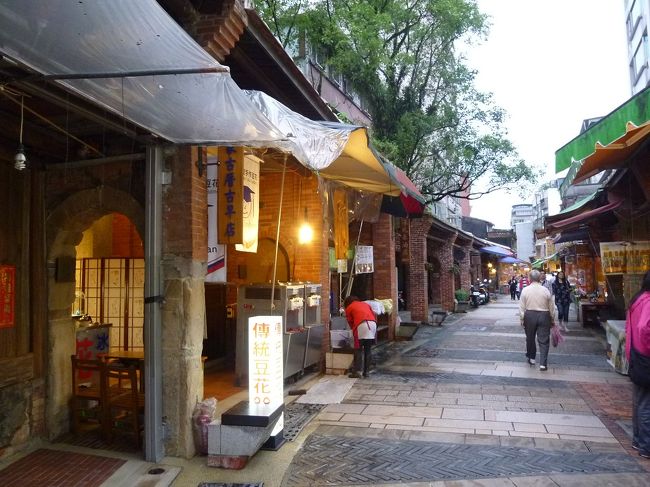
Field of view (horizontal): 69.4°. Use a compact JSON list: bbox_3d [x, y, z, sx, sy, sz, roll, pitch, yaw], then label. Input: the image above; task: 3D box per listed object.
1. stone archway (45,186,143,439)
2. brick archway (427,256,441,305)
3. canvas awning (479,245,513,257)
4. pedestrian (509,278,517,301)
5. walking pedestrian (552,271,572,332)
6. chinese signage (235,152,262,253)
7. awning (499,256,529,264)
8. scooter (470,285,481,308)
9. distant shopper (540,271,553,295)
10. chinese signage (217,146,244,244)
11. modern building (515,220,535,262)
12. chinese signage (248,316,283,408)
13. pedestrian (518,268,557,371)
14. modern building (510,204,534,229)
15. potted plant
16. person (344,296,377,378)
[{"bbox_3d":[-1.960,0.694,4.566,1.550,2.420,0.320,-3,-4,18],"label":"stone archway"},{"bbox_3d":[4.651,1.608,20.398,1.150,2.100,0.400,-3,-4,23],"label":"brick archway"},{"bbox_3d":[9.684,0.395,26.500,1.500,0.700,2.400,-3,-4,25],"label":"canvas awning"},{"bbox_3d":[12.386,2.992,31.000,0.520,1.600,0.340,-3,-5,24],"label":"pedestrian"},{"bbox_3d":[6.268,1.519,12.485,0.500,1.600,0.340,-3,-4,23],"label":"walking pedestrian"},{"bbox_3d":[-0.779,-0.405,4.750,0.040,0.970,0.350,-4,-5,35],"label":"chinese signage"},{"bbox_3d":[12.418,1.123,31.000,1.800,0.500,2.800,-3,-5,24],"label":"awning"},{"bbox_3d":[7.209,2.453,22.464,0.650,1.120,1.750,-3,-4,20],"label":"scooter"},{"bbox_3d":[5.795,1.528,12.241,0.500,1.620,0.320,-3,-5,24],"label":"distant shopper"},{"bbox_3d":[-0.861,-0.486,4.300,0.260,1.020,0.050,-3,-4,16],"label":"chinese signage"},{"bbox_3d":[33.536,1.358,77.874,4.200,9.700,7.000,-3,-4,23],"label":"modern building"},{"bbox_3d":[-0.546,1.316,4.527,0.250,1.200,0.250,-3,-5,22],"label":"chinese signage"},{"bbox_3d":[3.518,1.260,7.828,0.520,1.640,0.380,-3,-5,24],"label":"pedestrian"},{"bbox_3d":[57.285,-0.542,133.427,8.500,20.100,9.000,-3,-4,23],"label":"modern building"},{"bbox_3d":[5.997,2.461,20.468,0.680,1.000,0.680,-3,-4,20],"label":"potted plant"},{"bbox_3d":[0.527,1.496,7.559,0.620,1.250,0.450,-5,-6,44],"label":"person"}]

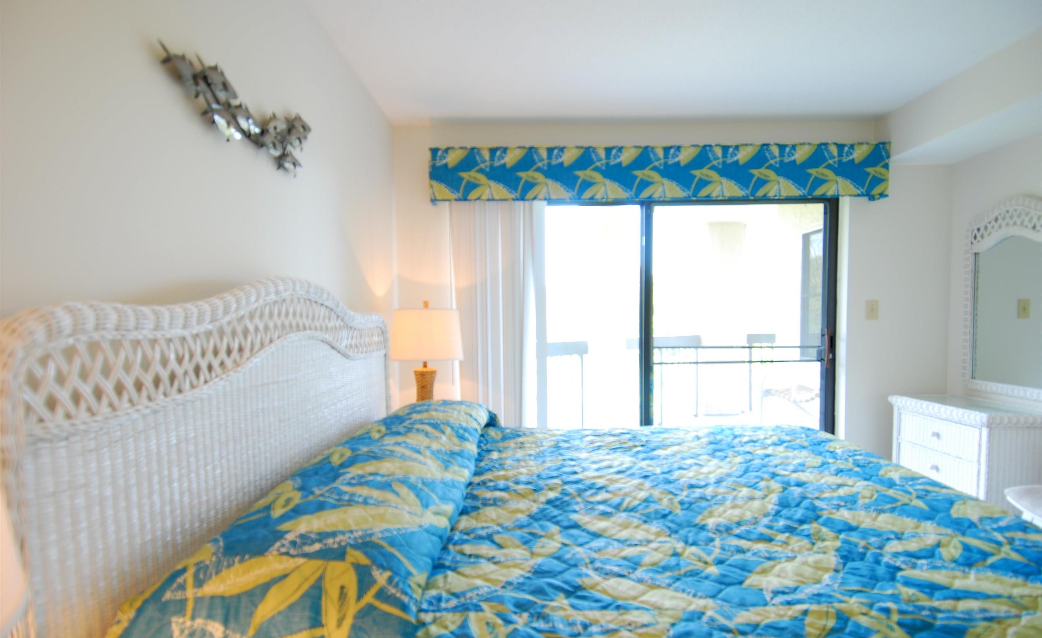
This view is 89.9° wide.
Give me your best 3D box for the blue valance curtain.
[{"bbox_3d":[0.813,-0.873,3.158,2.714,0.324,0.130,0,1,1],"label":"blue valance curtain"}]

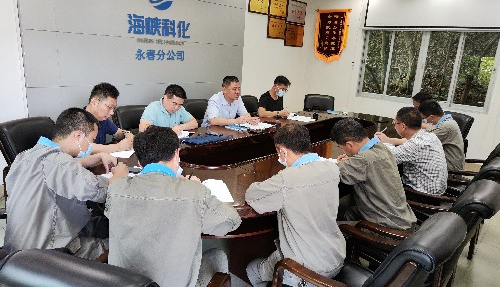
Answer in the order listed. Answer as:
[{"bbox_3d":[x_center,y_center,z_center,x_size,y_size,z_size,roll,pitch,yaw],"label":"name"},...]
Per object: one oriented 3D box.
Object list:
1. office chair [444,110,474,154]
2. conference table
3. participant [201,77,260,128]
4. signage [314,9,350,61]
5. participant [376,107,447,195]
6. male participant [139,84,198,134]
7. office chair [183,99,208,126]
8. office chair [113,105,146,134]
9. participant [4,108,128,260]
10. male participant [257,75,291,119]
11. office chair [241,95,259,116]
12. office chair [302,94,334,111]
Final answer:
[{"bbox_3d":[2.202,0.144,4.039,0.620,0.970,0.570,-6,17,-33],"label":"office chair"},{"bbox_3d":[0.432,0.281,3.277,1.640,0.750,3.780,15,19,39],"label":"conference table"},{"bbox_3d":[-0.238,-0.105,3.710,0.720,1.200,0.600,14,18,34],"label":"participant"},{"bbox_3d":[1.228,-1.655,5.330,0.560,0.780,0.030,16,19,40],"label":"signage"},{"bbox_3d":[1.235,0.272,2.882,0.800,1.190,0.550,14,18,36],"label":"participant"},{"bbox_3d":[-0.736,0.076,3.133,0.550,1.200,0.800,-11,20,-43],"label":"male participant"},{"bbox_3d":[-0.474,0.026,3.844,0.620,0.970,0.570,16,19,40],"label":"office chair"},{"bbox_3d":[-0.857,0.154,3.260,0.620,0.970,0.570,16,19,40],"label":"office chair"},{"bbox_3d":[-0.931,0.372,1.867,0.750,1.130,0.600,-11,21,-44],"label":"participant"},{"bbox_3d":[0.276,-0.218,4.259,0.720,1.200,0.580,12,17,31],"label":"male participant"},{"bbox_3d":[-0.008,-0.068,4.316,0.620,0.970,0.570,16,19,40],"label":"office chair"},{"bbox_3d":[0.913,-0.276,5.198,0.600,0.910,0.620,11,16,26],"label":"office chair"}]

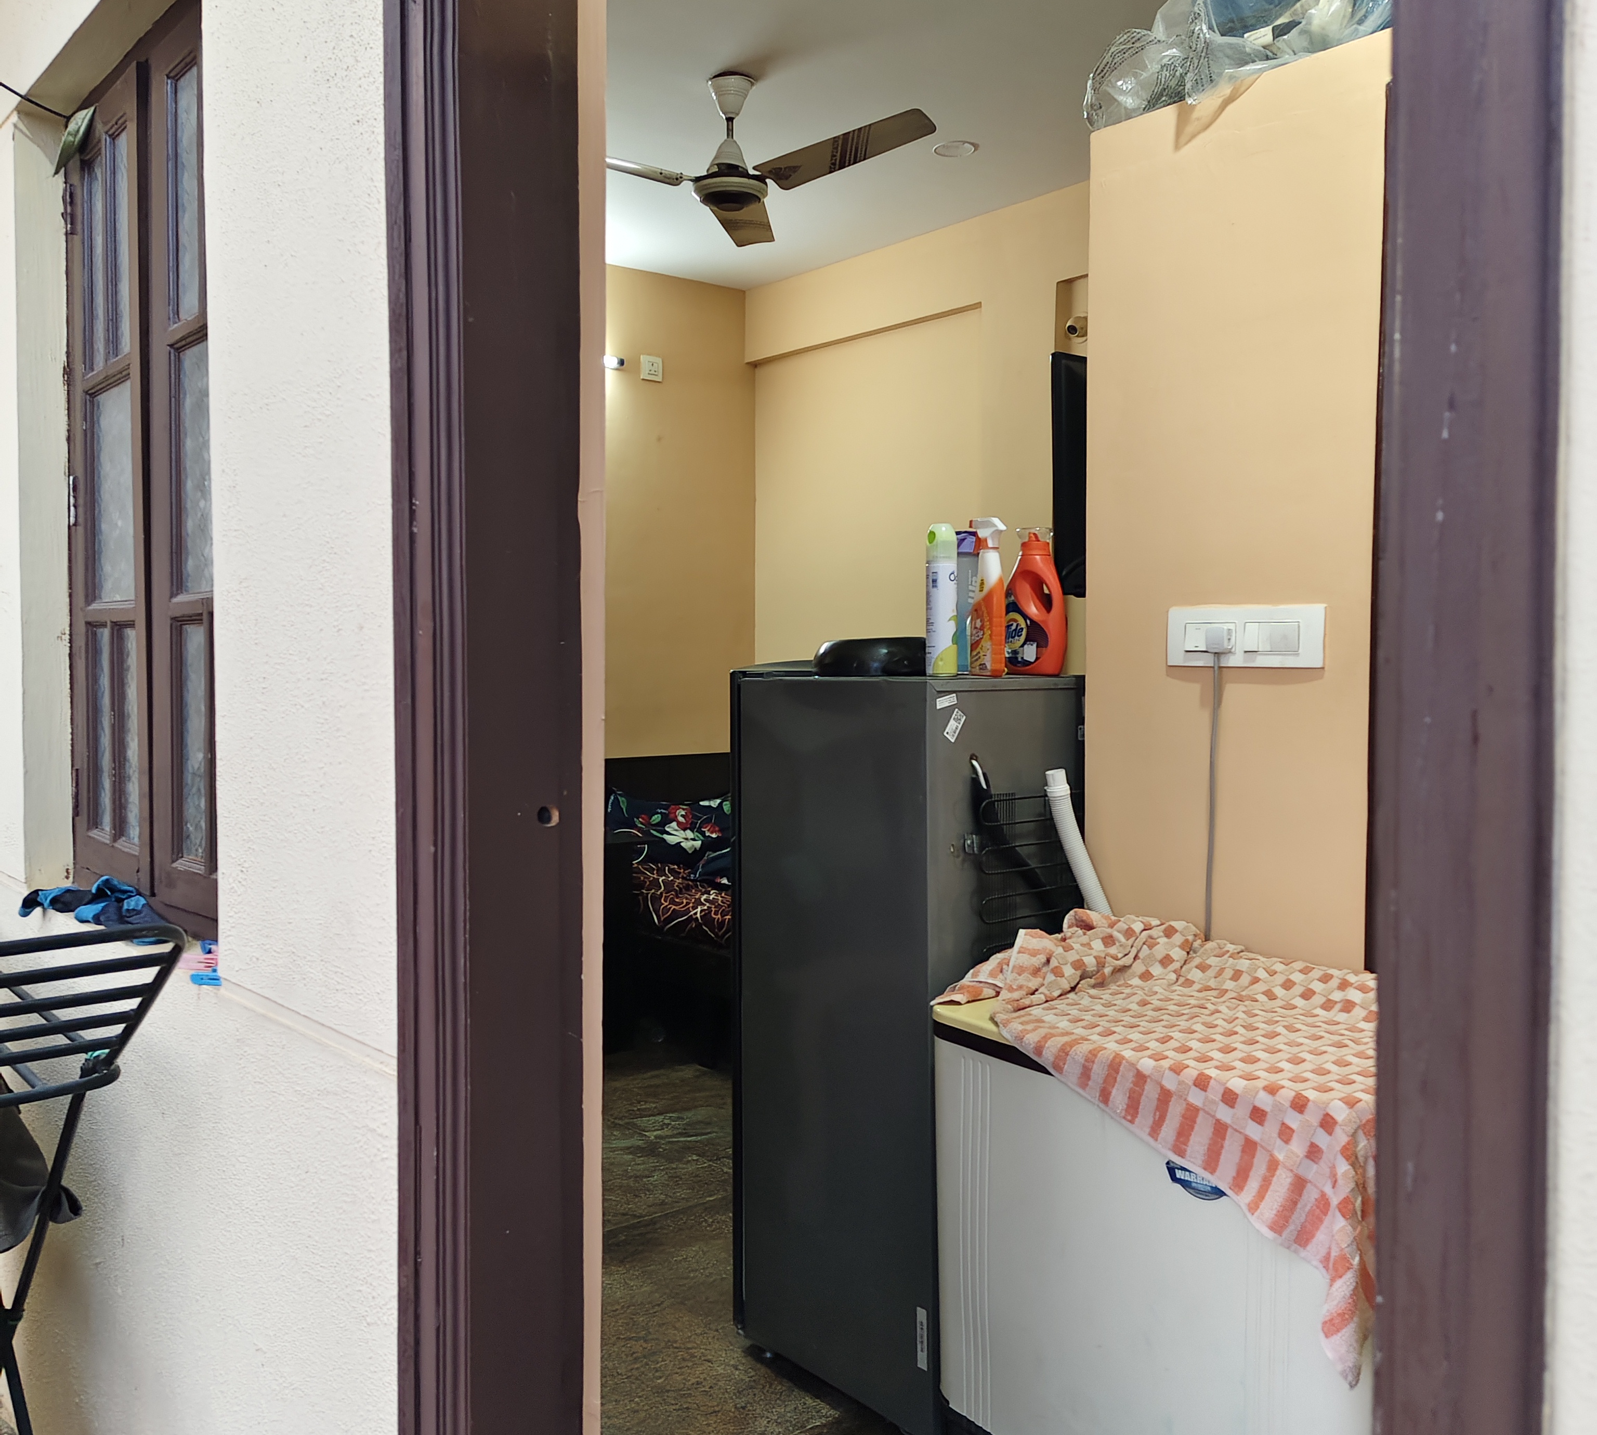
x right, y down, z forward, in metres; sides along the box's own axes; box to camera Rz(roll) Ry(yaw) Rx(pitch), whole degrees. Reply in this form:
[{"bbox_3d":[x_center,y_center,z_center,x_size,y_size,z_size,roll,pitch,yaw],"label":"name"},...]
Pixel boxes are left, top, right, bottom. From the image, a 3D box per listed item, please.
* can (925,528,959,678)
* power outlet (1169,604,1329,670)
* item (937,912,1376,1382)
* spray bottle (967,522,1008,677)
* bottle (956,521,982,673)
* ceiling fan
[{"bbox_3d":[0.231,-0.188,2.374,0.052,0.248,0.052,0,2,0],"label":"can"},{"bbox_3d":[0.656,-0.120,2.200,0.022,0.090,0.267,-1,2,-40],"label":"power outlet"},{"bbox_3d":[0.558,0.525,1.973,0.390,0.415,0.742,-1,2,-40],"label":"item"},{"bbox_3d":[0.311,-0.196,2.424,0.048,0.262,0.083,-1,2,-35],"label":"spray bottle"},{"bbox_3d":[0.285,-0.189,2.480,0.055,0.245,0.055,0,2,0],"label":"bottle"},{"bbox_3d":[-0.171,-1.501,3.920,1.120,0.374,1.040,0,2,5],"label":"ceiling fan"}]

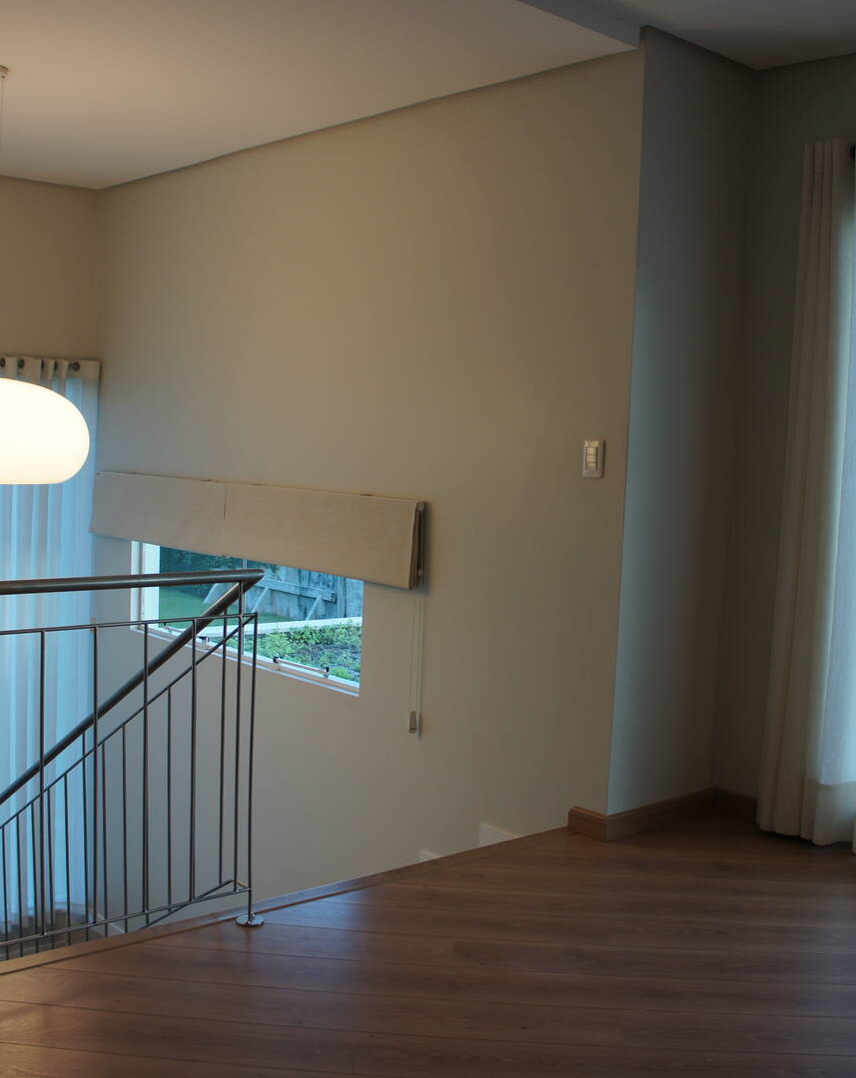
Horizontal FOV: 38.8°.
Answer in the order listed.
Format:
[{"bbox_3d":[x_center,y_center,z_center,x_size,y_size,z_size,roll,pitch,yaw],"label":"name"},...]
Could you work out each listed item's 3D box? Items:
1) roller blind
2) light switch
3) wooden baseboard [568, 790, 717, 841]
[{"bbox_3d":[-0.934,-0.082,5.768,0.058,0.339,2.679,-2,7,-42],"label":"roller blind"},{"bbox_3d":[0.561,-0.272,4.146,0.014,0.125,0.084,-2,7,-42],"label":"light switch"},{"bbox_3d":[0.778,0.973,4.390,0.612,0.088,0.167,-2,7,-42],"label":"wooden baseboard"}]

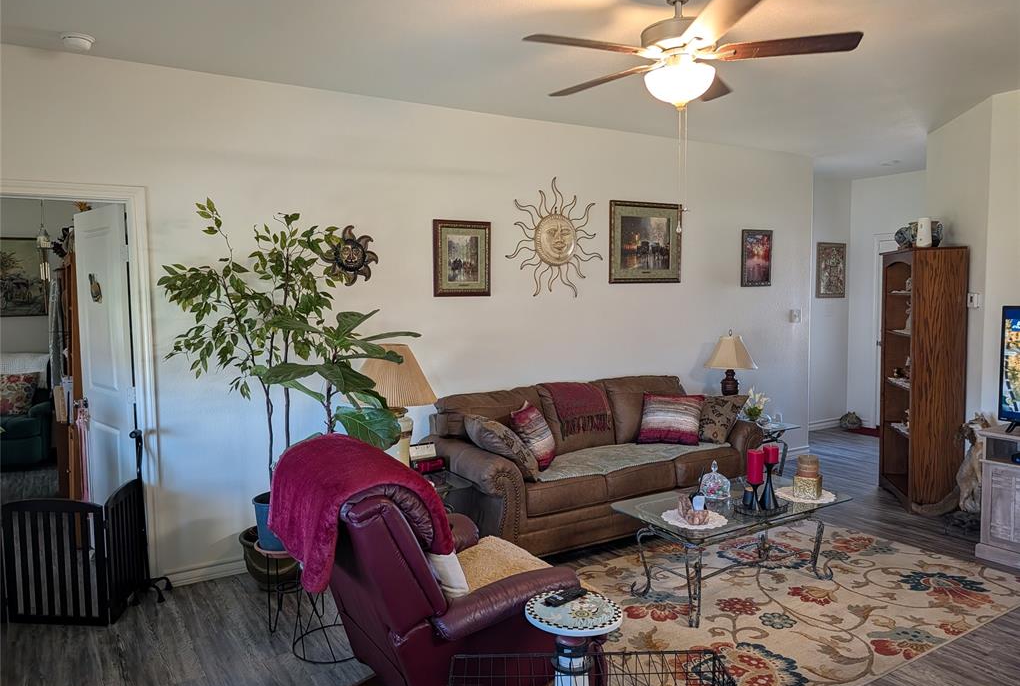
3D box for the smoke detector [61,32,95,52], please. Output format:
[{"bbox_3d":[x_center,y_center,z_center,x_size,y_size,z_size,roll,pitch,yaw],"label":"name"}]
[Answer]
[{"bbox_3d":[-1.964,-1.369,3.225,0.135,0.050,0.135,-3,4,-32],"label":"smoke detector"}]

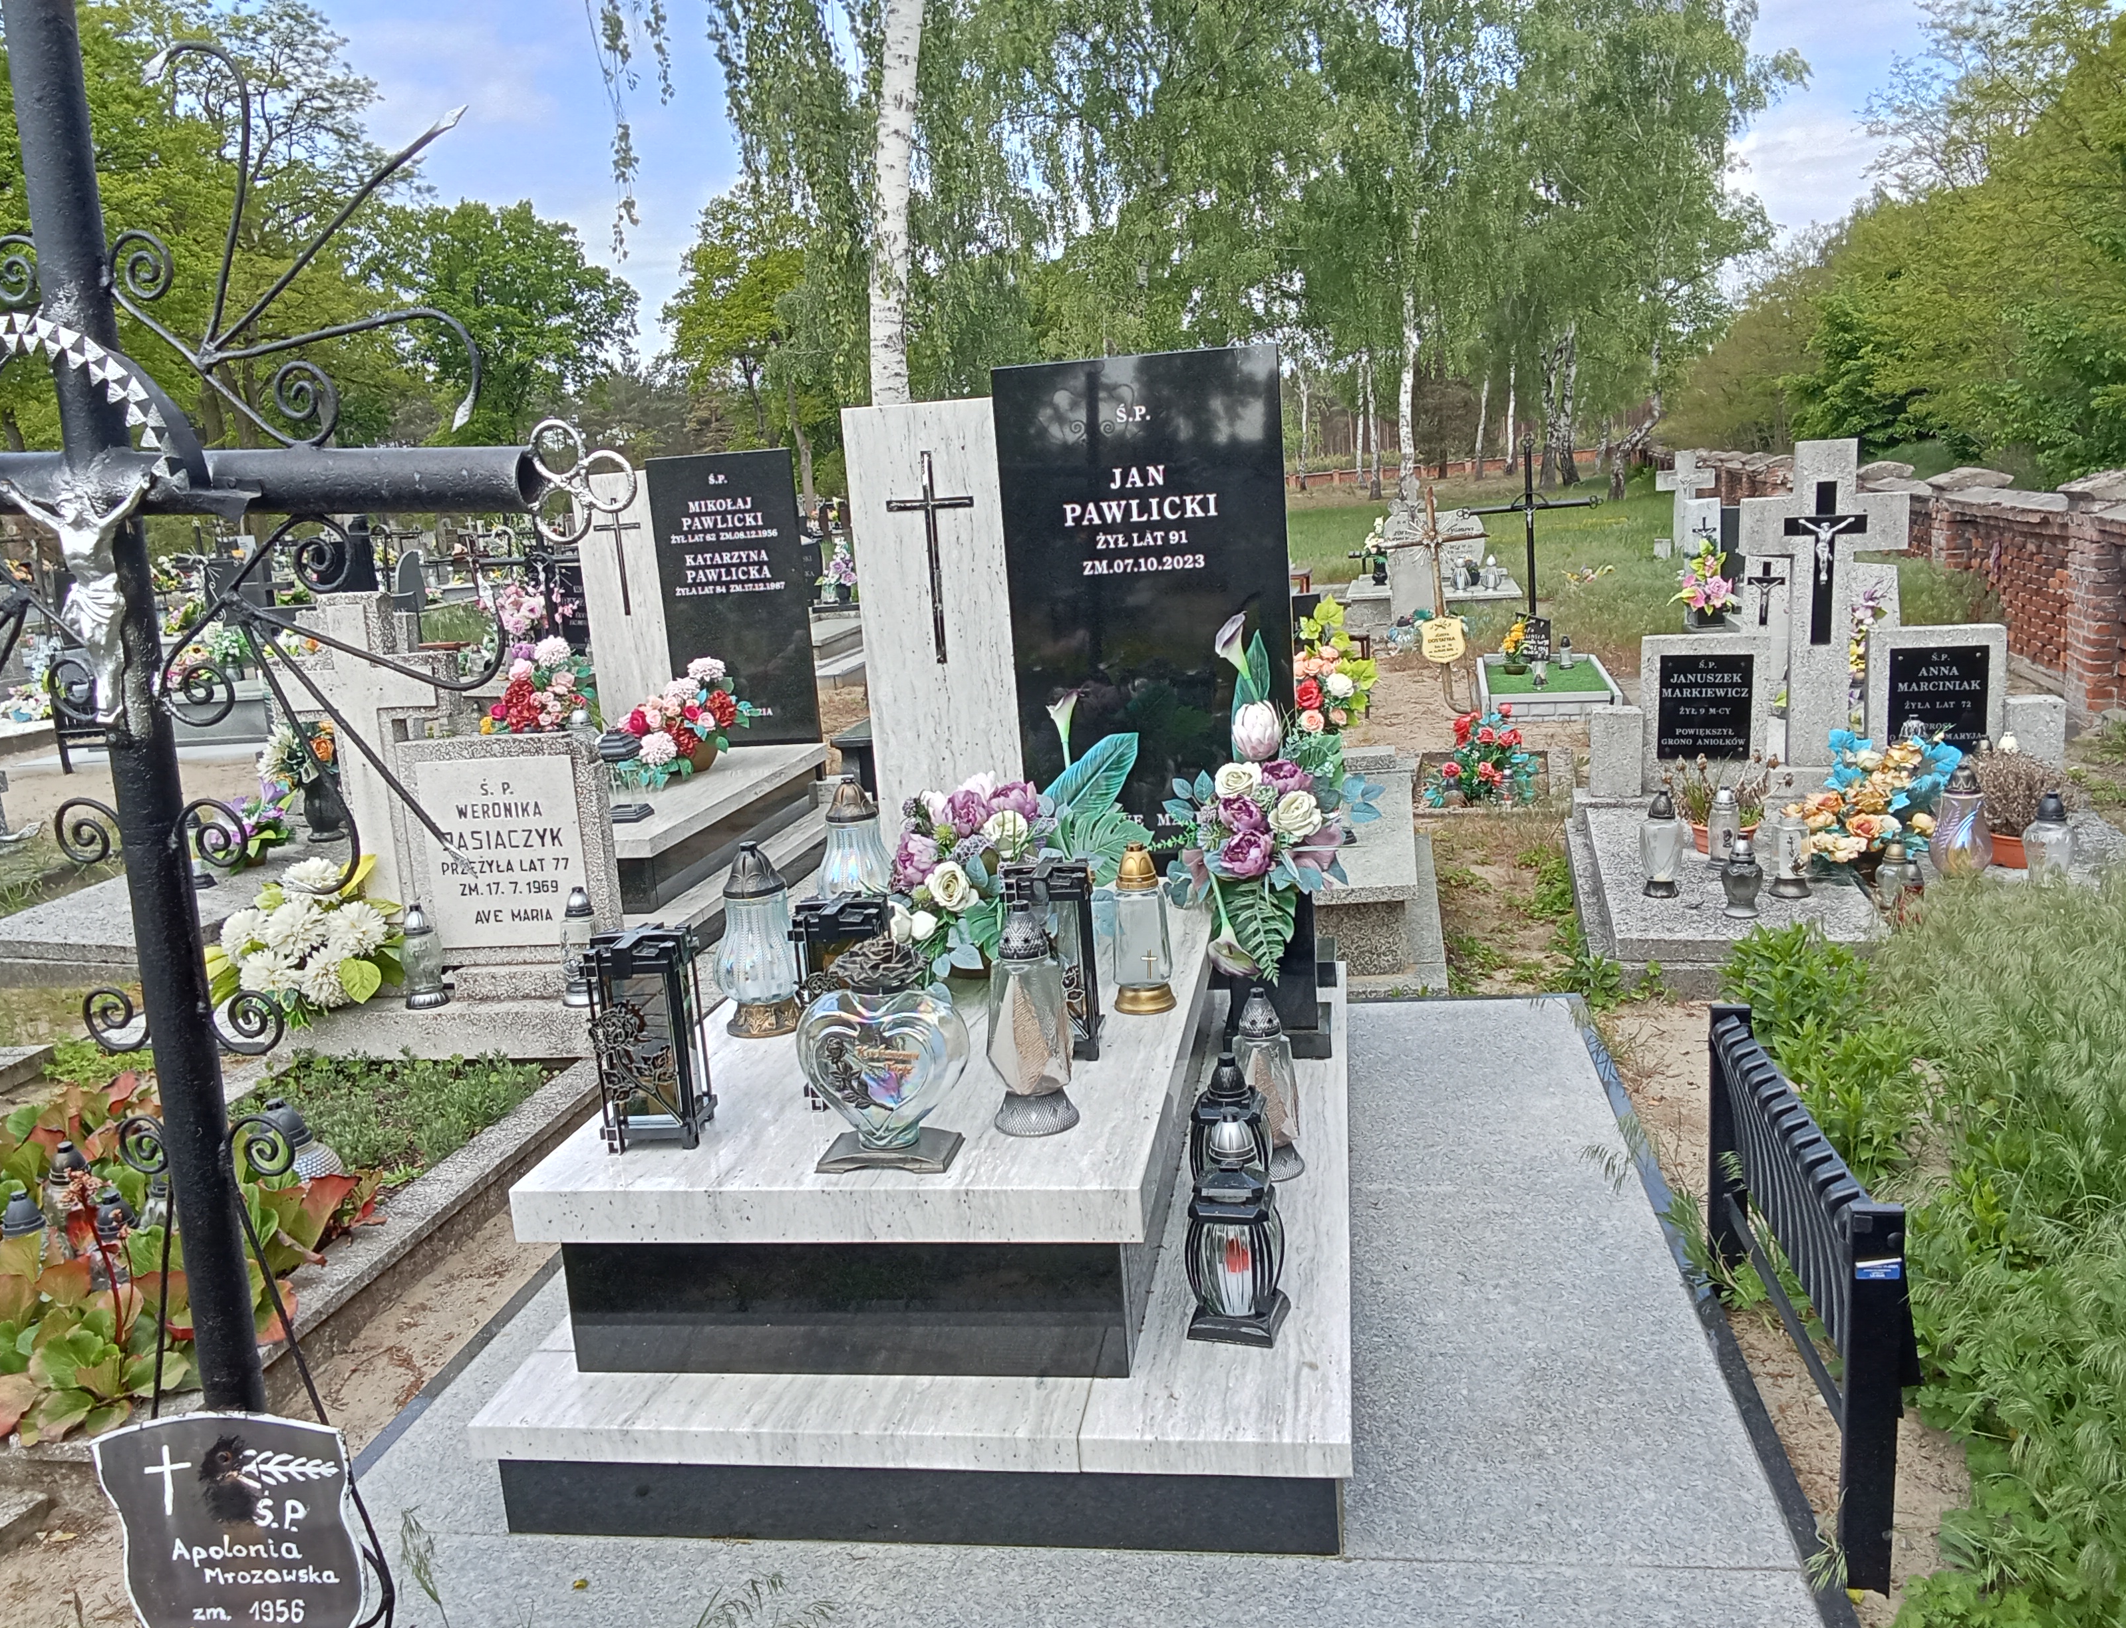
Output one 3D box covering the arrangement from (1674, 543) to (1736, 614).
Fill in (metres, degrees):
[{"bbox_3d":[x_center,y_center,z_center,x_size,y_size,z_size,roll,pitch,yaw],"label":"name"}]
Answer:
[{"bbox_3d":[3.672,-1.347,9.672,0.350,0.400,0.280,-1,11,15],"label":"arrangement"}]

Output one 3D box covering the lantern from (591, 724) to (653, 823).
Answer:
[{"bbox_3d":[-1.522,-0.143,5.871,0.185,0.310,0.185,-3,11,10],"label":"lantern"}]

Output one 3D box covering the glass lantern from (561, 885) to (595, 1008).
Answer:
[{"bbox_3d":[-1.234,0.331,4.310,0.095,0.305,0.095,-2,11,10],"label":"glass lantern"}]

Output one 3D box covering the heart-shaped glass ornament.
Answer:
[{"bbox_3d":[-0.234,0.333,2.228,0.210,0.240,0.115,-2,11,10],"label":"heart-shaped glass ornament"}]

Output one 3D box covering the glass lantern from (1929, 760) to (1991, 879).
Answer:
[{"bbox_3d":[2.480,0.027,4.673,0.165,0.345,0.165,-1,11,17],"label":"glass lantern"}]

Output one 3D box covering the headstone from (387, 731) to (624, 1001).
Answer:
[{"bbox_3d":[-1.422,0.138,4.393,0.510,0.680,0.130,-3,11,9],"label":"headstone"}]

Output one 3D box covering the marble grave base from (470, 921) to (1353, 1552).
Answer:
[{"bbox_3d":[-0.060,0.512,3.043,1.120,0.441,2.007,-2,11,10],"label":"marble grave base"}]

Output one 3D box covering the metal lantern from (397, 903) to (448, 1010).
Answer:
[{"bbox_3d":[-1.542,0.338,4.065,0.095,0.254,0.095,-6,11,-10],"label":"metal lantern"}]

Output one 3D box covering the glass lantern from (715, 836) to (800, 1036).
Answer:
[{"bbox_3d":[-0.582,0.235,3.228,0.165,0.350,0.165,-3,11,10],"label":"glass lantern"}]

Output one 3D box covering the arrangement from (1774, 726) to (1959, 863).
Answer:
[{"bbox_3d":[2.182,-0.030,4.584,0.440,0.380,0.340,1,12,25],"label":"arrangement"}]

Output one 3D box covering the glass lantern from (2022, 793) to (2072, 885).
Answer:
[{"bbox_3d":[2.682,0.067,4.597,0.138,0.265,0.138,-1,11,17],"label":"glass lantern"}]

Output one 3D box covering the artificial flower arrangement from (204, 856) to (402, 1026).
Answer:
[{"bbox_3d":[-2.090,0.350,4.694,0.480,0.440,0.320,-4,11,5],"label":"artificial flower arrangement"}]

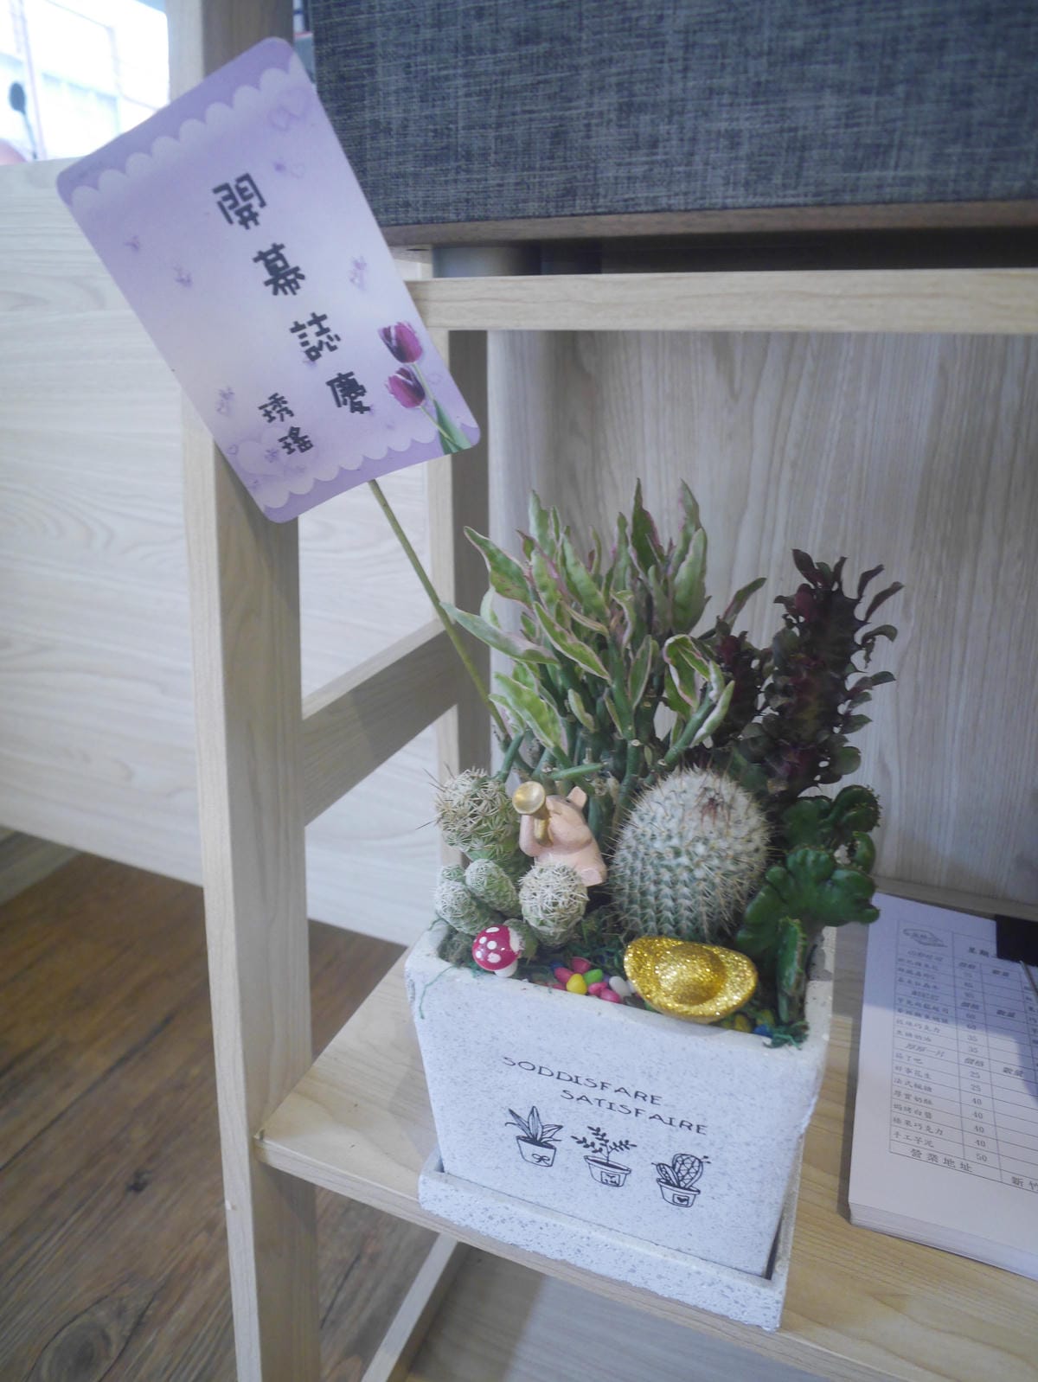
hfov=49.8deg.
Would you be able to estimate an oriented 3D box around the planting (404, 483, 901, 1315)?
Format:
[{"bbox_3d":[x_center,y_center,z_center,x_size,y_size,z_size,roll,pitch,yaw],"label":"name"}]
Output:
[{"bbox_3d":[0.044,0.051,0.383,0.151,0.239,0.140,8,21,19],"label":"planting"}]

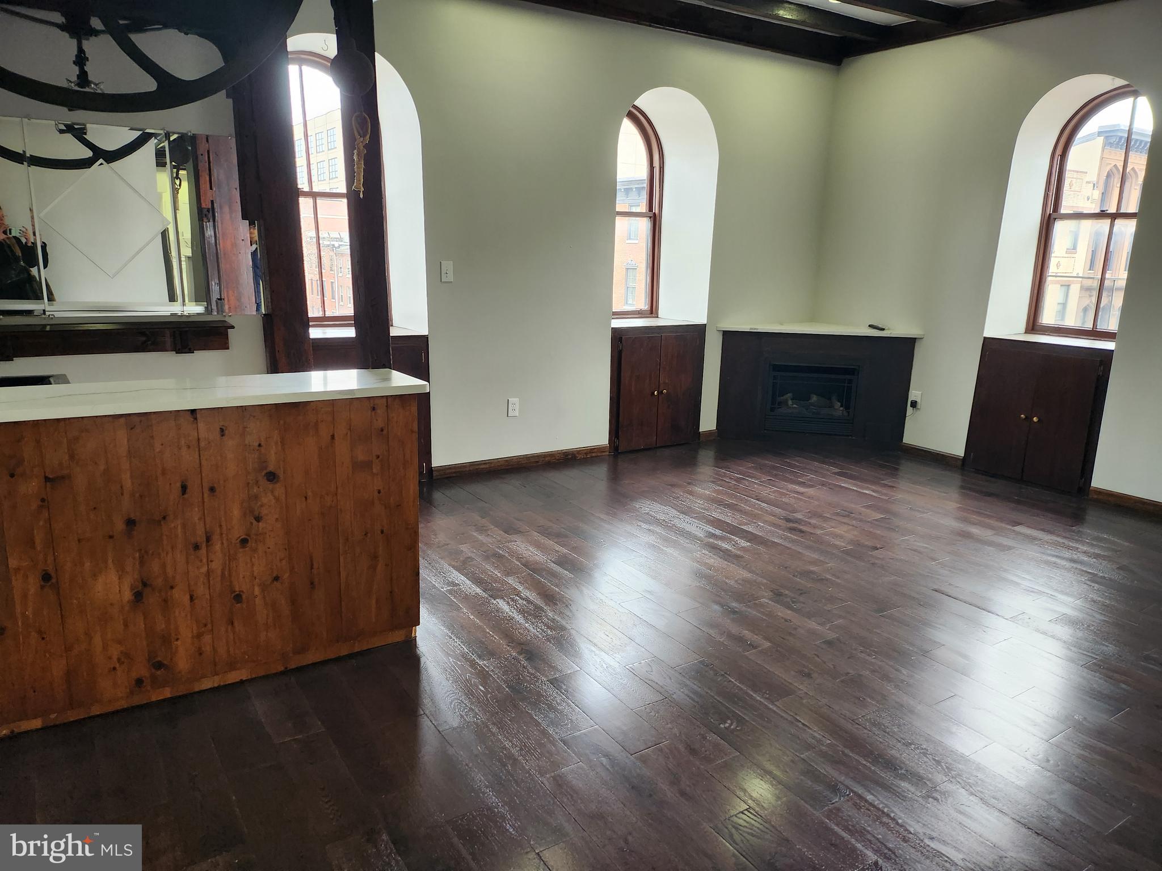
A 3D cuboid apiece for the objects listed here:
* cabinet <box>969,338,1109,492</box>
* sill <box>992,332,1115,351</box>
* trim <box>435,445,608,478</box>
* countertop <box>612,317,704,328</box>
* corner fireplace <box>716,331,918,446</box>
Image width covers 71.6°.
[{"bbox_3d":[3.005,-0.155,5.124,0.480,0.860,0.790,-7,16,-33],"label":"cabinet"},{"bbox_3d":[3.049,-0.578,5.048,0.560,0.030,0.790,-7,16,-33],"label":"sill"},{"bbox_3d":[-0.344,0.162,5.131,1.280,0.068,0.020,-7,15,-32],"label":"trim"},{"bbox_3d":[0.399,-0.806,5.730,0.810,0.030,0.560,-7,15,-32],"label":"countertop"},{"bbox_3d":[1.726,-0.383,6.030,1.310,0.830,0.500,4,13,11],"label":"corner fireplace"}]

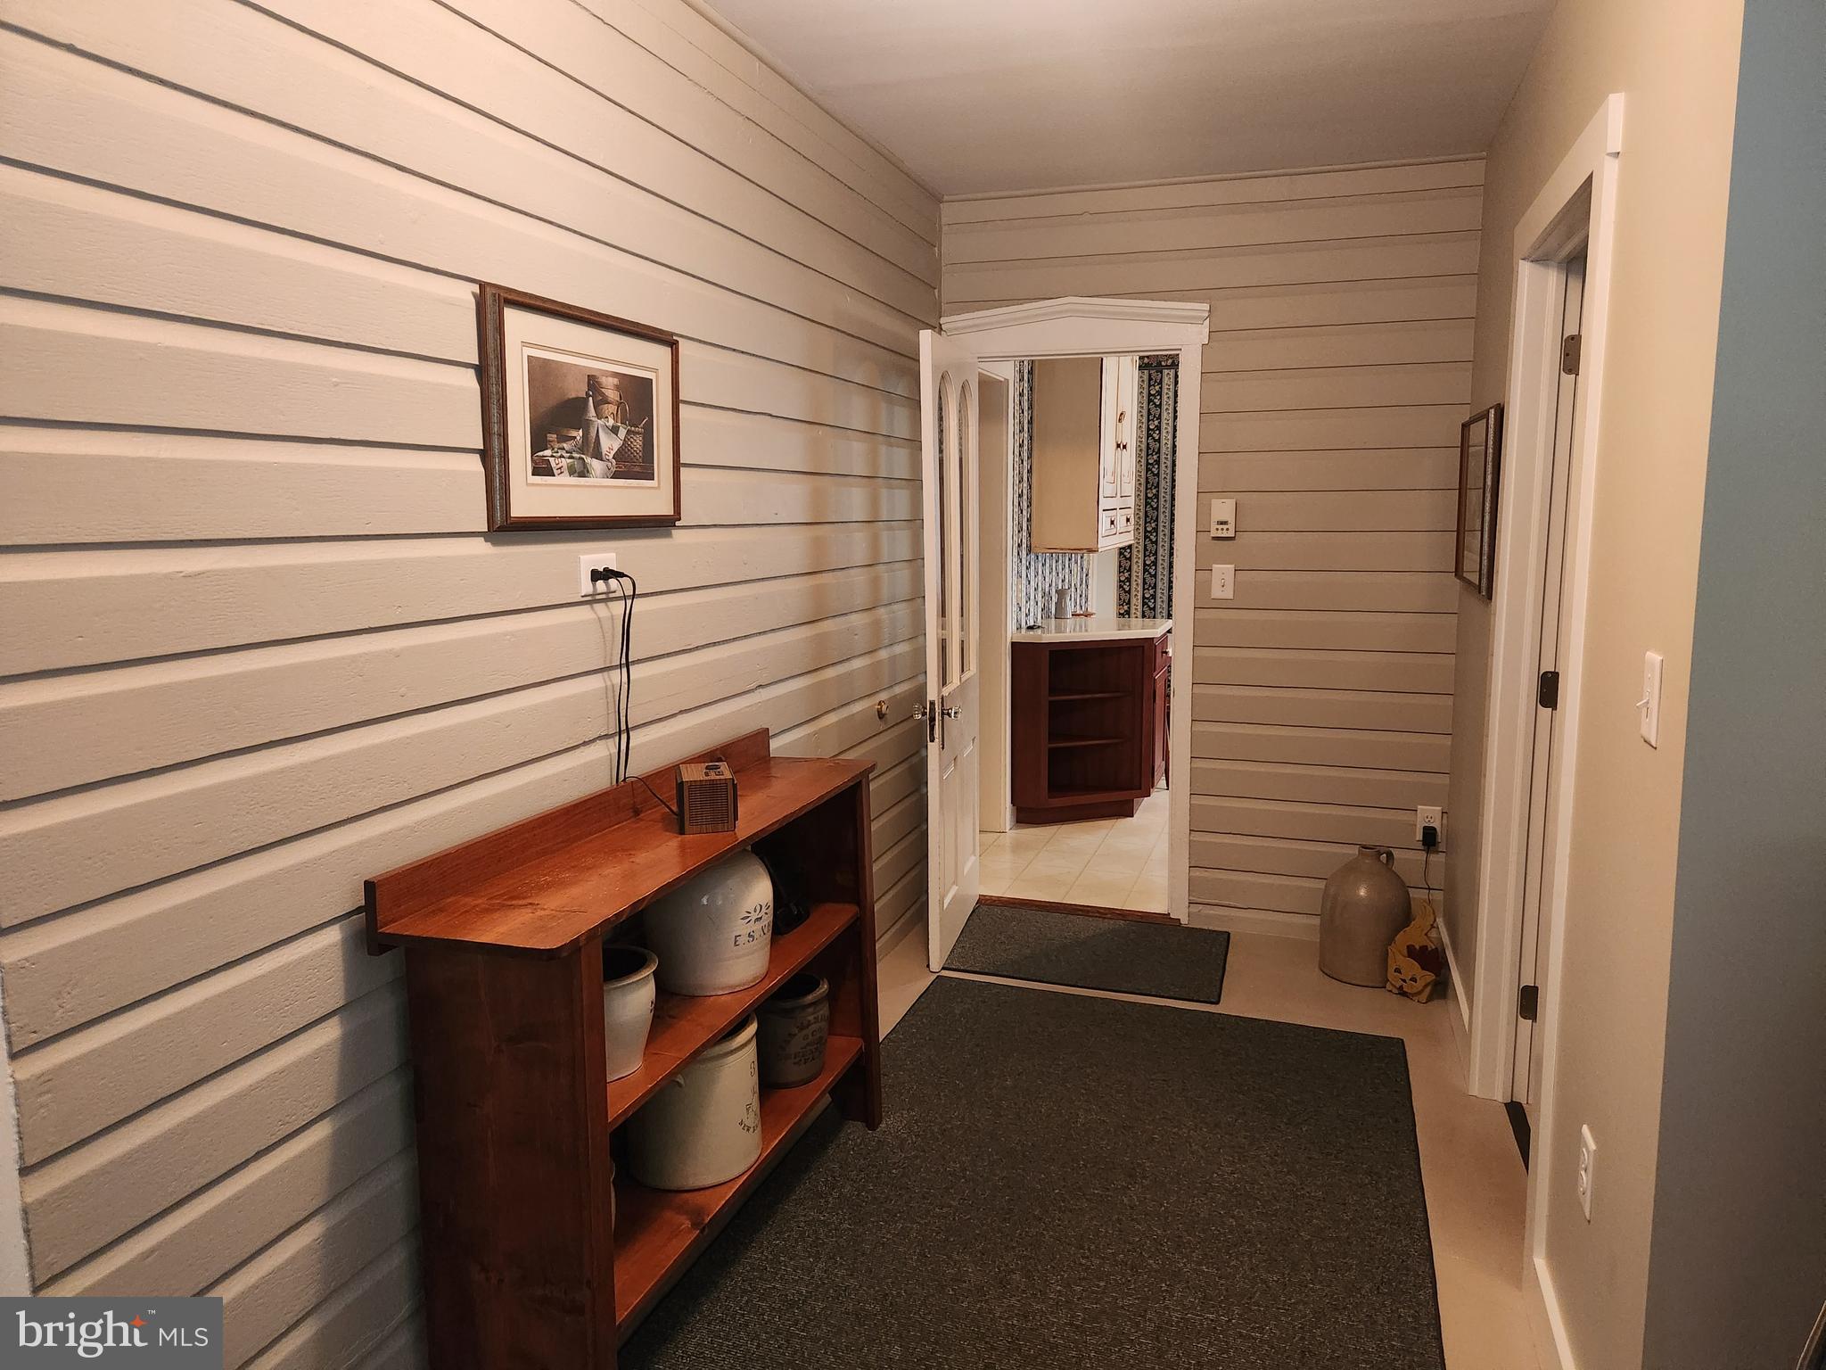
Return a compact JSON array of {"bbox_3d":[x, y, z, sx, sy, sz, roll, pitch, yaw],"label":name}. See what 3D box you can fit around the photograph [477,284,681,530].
[{"bbox_3d":[-0.583,-0.491,2.251,0.036,0.393,0.615,2,8,18],"label":"photograph"}]

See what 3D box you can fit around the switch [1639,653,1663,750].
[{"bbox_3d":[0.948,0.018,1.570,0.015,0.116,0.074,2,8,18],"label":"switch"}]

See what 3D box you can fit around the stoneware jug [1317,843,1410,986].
[{"bbox_3d":[1.428,0.703,3.822,0.270,0.410,0.270,2,8,18],"label":"stoneware jug"}]

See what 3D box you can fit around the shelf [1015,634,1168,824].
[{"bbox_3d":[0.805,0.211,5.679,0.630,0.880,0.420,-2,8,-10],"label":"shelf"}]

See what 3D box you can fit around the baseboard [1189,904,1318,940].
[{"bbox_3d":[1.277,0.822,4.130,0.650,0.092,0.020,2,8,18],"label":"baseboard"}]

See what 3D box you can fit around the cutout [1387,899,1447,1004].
[{"bbox_3d":[1.491,0.788,3.609,0.035,0.300,0.170,-9,11,-44],"label":"cutout"}]

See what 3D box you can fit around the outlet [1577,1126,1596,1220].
[{"bbox_3d":[1.011,0.735,1.830,0.013,0.117,0.074,2,8,18],"label":"outlet"}]

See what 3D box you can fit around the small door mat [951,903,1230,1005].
[{"bbox_3d":[0.582,0.880,4.072,0.905,0.010,0.650,2,9,19],"label":"small door mat"}]

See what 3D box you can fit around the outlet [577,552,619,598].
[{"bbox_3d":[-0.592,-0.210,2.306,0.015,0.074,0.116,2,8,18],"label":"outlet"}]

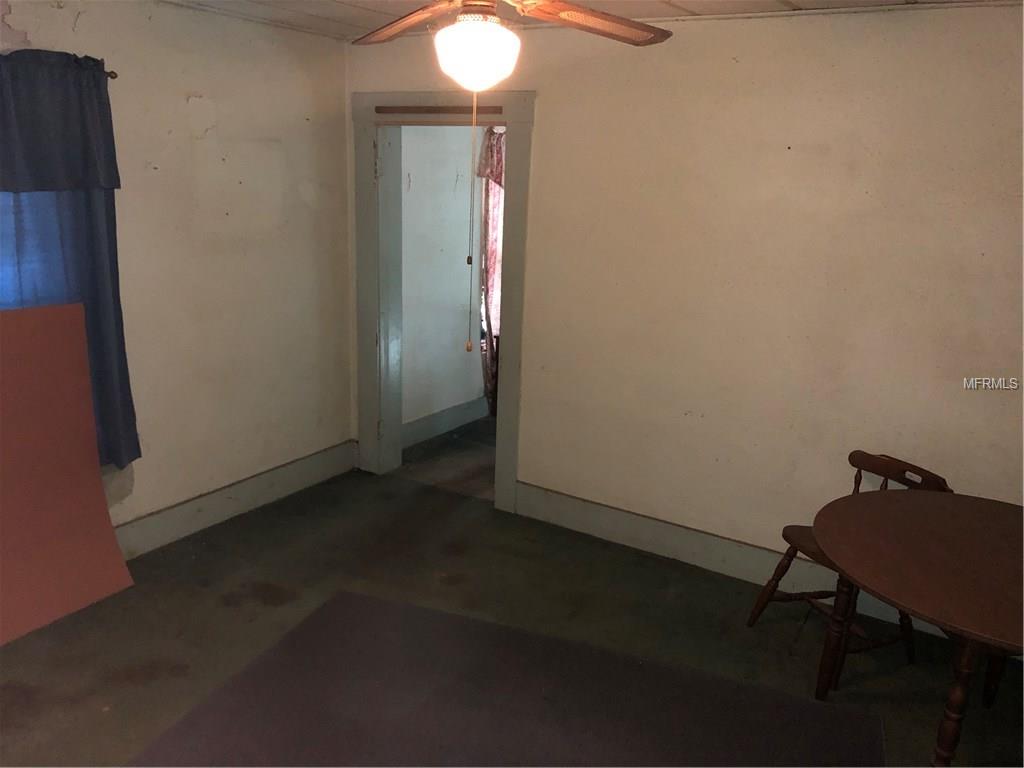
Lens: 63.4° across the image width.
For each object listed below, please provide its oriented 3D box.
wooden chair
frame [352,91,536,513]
[{"bbox_3d":[1.324,0.690,3.249,0.509,0.768,0.490,-4,16,-23],"label":"wooden chair"},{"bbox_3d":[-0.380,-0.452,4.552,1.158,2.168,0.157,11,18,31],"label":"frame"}]

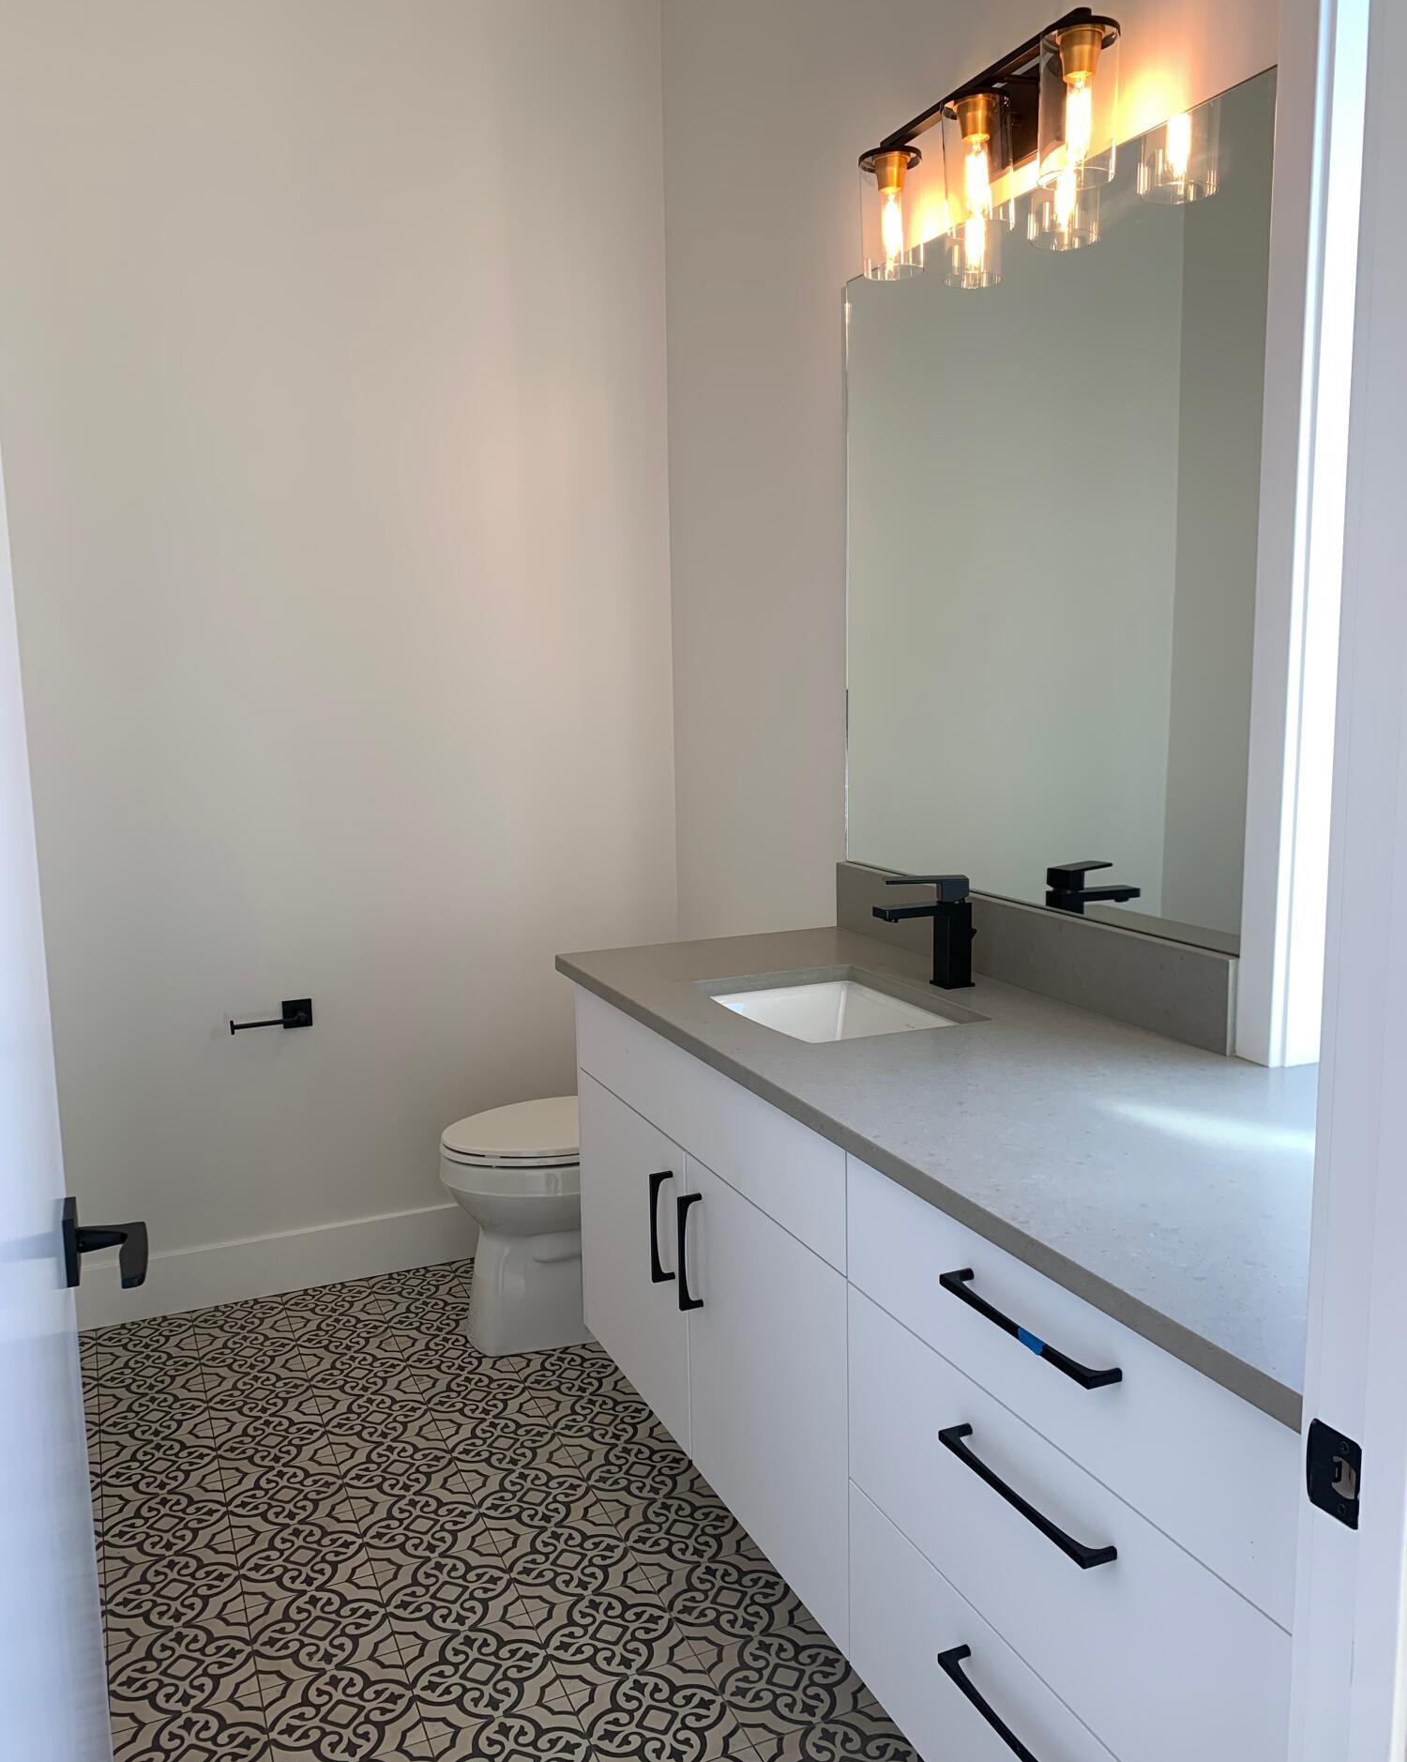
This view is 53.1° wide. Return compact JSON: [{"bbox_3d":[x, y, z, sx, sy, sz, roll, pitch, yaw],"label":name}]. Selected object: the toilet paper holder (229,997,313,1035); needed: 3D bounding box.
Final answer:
[{"bbox_3d":[-0.988,0.321,3.233,0.187,0.067,0.084,-5,9,-23],"label":"toilet paper holder"}]

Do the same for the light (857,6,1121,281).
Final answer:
[{"bbox_3d":[0.426,-1.085,2.114,0.142,0.215,0.580,-5,9,-23],"label":"light"}]

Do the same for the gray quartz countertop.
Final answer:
[{"bbox_3d":[0.371,0.247,1.893,0.616,0.030,1.790,-5,9,-23],"label":"gray quartz countertop"}]

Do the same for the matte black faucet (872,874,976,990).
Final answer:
[{"bbox_3d":[0.354,0.084,2.265,0.190,0.180,0.054,-5,9,-23],"label":"matte black faucet"}]

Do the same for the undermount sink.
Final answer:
[{"bbox_3d":[0.207,0.287,2.225,0.325,0.150,0.455,-5,9,-23],"label":"undermount sink"}]

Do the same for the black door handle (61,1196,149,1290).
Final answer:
[{"bbox_3d":[-0.551,0.344,1.303,0.072,0.066,0.158,-5,9,-23],"label":"black door handle"}]

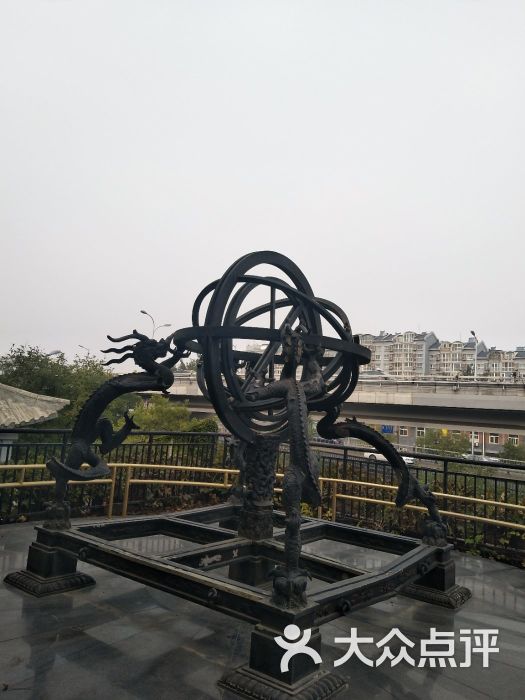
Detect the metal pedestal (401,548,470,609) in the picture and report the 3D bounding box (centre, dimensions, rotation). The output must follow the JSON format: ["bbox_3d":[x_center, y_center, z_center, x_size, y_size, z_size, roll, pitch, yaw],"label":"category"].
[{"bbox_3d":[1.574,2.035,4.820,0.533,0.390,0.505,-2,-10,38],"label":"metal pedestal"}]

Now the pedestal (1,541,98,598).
[{"bbox_3d":[-1.756,1.786,4.407,0.533,0.319,0.505,-2,-10,38],"label":"pedestal"}]

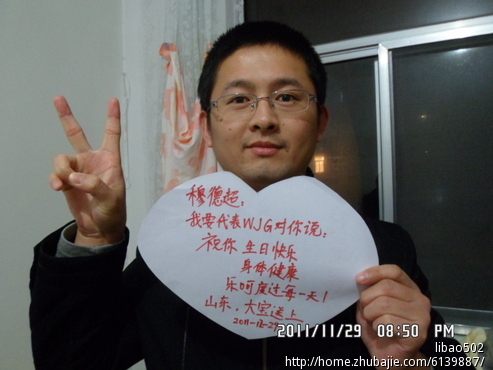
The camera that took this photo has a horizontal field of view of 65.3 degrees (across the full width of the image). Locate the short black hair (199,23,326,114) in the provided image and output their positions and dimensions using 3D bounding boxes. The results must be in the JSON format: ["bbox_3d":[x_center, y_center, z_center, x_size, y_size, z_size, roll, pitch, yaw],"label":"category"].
[{"bbox_3d":[0.024,-0.168,0.630,0.196,0.172,0.205,-2,-3,2],"label":"short black hair"}]

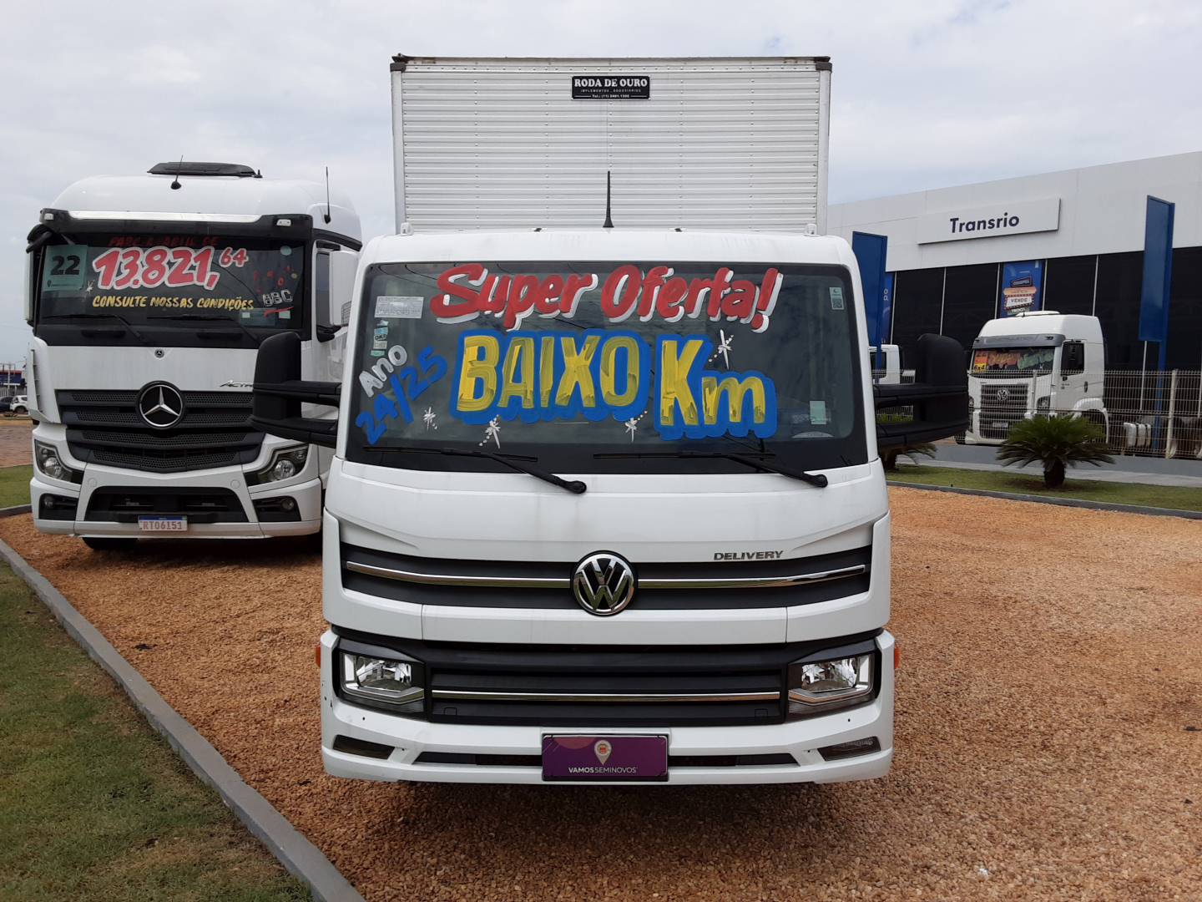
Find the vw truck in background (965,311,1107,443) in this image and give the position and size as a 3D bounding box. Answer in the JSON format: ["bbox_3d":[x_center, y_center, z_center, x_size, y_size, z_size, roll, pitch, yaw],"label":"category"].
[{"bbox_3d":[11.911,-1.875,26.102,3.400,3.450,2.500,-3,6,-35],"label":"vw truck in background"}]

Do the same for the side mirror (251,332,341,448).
[{"bbox_3d":[-1.176,-0.240,3.768,0.340,0.450,0.230,0,5,1],"label":"side mirror"}]

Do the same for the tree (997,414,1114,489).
[{"bbox_3d":[6.491,0.007,13.900,1.650,1.070,1.600,0,5,0],"label":"tree"}]

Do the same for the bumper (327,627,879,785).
[{"bbox_3d":[0.017,0.862,3.433,2.080,0.470,0.440,0,5,1],"label":"bumper"}]

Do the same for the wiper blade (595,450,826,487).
[{"bbox_3d":[0.376,0.056,3.404,0.820,0.140,0.130,0,5,1],"label":"wiper blade"}]

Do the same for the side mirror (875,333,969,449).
[{"bbox_3d":[1.225,-0.225,3.709,0.360,0.450,0.230,0,5,1],"label":"side mirror"}]

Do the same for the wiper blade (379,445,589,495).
[{"bbox_3d":[-0.458,0.053,3.446,0.790,0.170,0.130,1,5,13],"label":"wiper blade"}]

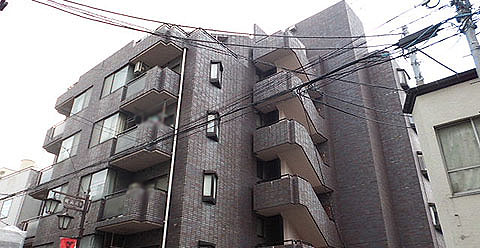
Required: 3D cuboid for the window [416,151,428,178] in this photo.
[{"bbox_3d":[9.801,2.125,19.132,0.260,1.250,0.800,-21,-35,35],"label":"window"}]

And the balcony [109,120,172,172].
[{"bbox_3d":[-4.133,0.974,15.348,2.600,1.380,1.300,-20,-35,34],"label":"balcony"}]

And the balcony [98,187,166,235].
[{"bbox_3d":[-4.241,3.474,14.258,2.670,1.360,1.260,-21,-35,35],"label":"balcony"}]

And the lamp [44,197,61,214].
[{"bbox_3d":[-5.948,2.585,11.436,0.420,0.500,0.420,-20,-35,34],"label":"lamp"}]

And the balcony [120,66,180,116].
[{"bbox_3d":[-4.155,-1.483,16.947,2.670,1.360,1.260,-21,-35,35],"label":"balcony"}]

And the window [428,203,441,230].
[{"bbox_3d":[9.757,4.612,17.783,0.260,1.250,0.800,-21,-35,35],"label":"window"}]

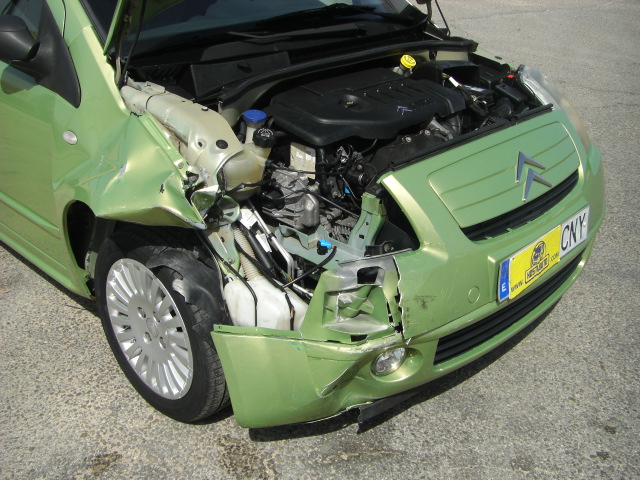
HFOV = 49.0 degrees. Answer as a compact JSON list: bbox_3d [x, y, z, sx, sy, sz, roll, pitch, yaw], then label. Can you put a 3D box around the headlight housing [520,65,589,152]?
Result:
[{"bbox_3d":[0.796,-0.444,2.408,0.350,0.265,0.270,23,34,39],"label":"headlight housing"}]

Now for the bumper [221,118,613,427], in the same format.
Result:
[{"bbox_3d":[0.457,-0.005,2.107,0.490,0.650,1.600,23,34,39],"label":"bumper"}]

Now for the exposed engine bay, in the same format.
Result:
[{"bbox_3d":[0.165,-0.242,2.248,0.730,0.570,1.280,23,34,39],"label":"exposed engine bay"}]

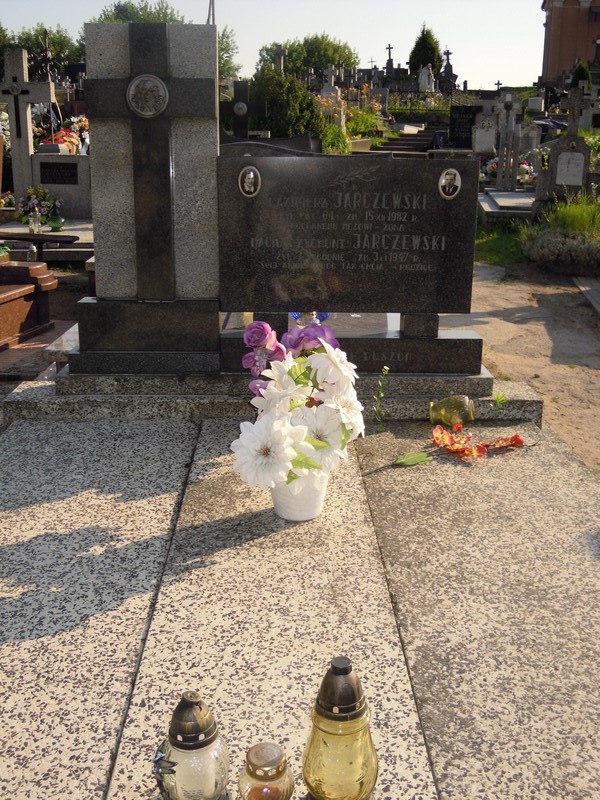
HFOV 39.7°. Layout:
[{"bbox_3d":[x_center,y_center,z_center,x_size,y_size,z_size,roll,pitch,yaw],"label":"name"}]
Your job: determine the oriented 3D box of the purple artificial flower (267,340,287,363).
[{"bbox_3d":[-0.071,-0.143,2.480,0.066,0.068,0.055,-1,13,-6],"label":"purple artificial flower"}]

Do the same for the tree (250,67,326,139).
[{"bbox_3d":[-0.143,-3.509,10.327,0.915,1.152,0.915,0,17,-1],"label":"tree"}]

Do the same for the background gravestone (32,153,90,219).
[{"bbox_3d":[-2.466,-2.228,8.678,0.609,0.666,0.160,0,13,-2],"label":"background gravestone"}]

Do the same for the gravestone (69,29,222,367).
[{"bbox_3d":[-0.630,-0.771,3.324,0.630,1.330,0.210,0,17,-1],"label":"gravestone"}]

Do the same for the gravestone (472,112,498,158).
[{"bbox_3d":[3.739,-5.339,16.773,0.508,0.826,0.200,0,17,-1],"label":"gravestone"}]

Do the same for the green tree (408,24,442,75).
[{"bbox_3d":[5.465,-14.945,36.234,1.436,2.589,1.436,0,17,-1],"label":"green tree"}]

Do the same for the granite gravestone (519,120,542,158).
[{"bbox_3d":[3.880,-4.393,14.078,0.400,0.627,0.160,0,13,-2],"label":"granite gravestone"}]

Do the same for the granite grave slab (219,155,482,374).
[{"bbox_3d":[0.212,-0.538,3.373,1.060,0.845,0.190,0,13,-2],"label":"granite grave slab"}]

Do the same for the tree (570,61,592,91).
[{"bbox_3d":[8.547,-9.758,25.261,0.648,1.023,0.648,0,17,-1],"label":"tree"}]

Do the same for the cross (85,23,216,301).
[{"bbox_3d":[-0.572,-0.930,3.320,0.490,1.030,0.140,0,13,-2],"label":"cross"}]

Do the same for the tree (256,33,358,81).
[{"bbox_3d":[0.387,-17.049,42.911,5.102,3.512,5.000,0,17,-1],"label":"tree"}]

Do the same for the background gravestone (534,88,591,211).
[{"bbox_3d":[2.947,-2.816,9.345,0.470,1.271,0.300,-1,13,-7],"label":"background gravestone"}]

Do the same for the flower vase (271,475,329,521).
[{"bbox_3d":[-0.001,0.272,2.535,0.172,0.145,0.172,0,17,-1],"label":"flower vase"}]

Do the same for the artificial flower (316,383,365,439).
[{"bbox_3d":[0.117,0.034,2.370,0.120,0.148,0.070,-7,15,-28],"label":"artificial flower"}]

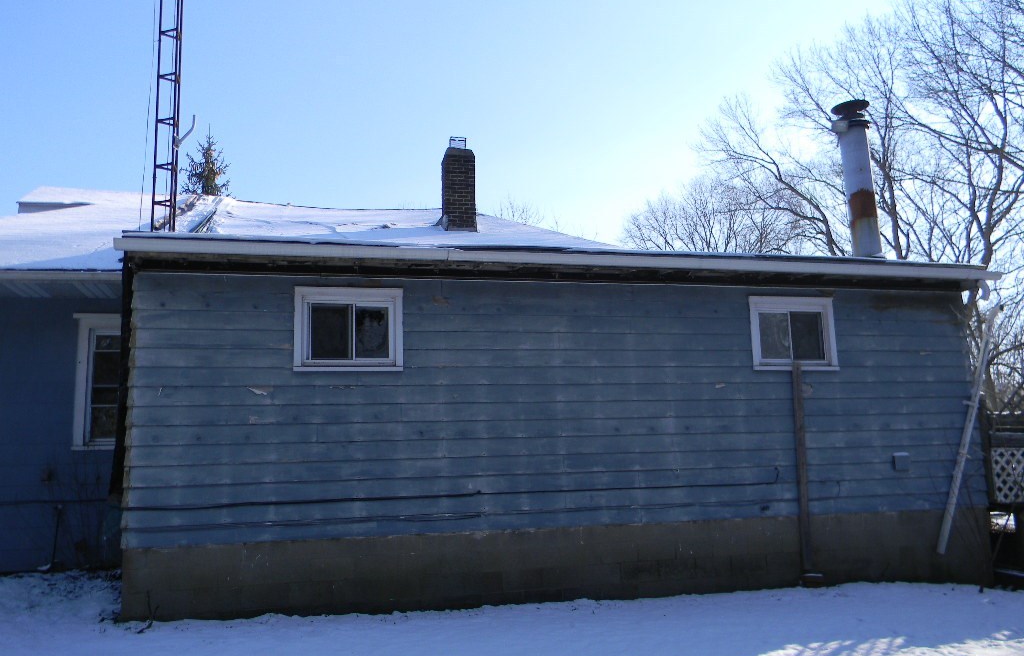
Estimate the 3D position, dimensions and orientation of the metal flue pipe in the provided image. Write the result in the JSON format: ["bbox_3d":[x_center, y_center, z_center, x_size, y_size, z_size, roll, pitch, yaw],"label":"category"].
[{"bbox_3d":[4.331,-1.841,10.326,0.436,1.996,0.436,-2,-8,-14],"label":"metal flue pipe"}]

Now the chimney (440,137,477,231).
[{"bbox_3d":[-0.908,-2.361,13.700,0.520,1.647,0.390,1,-8,-14],"label":"chimney"}]

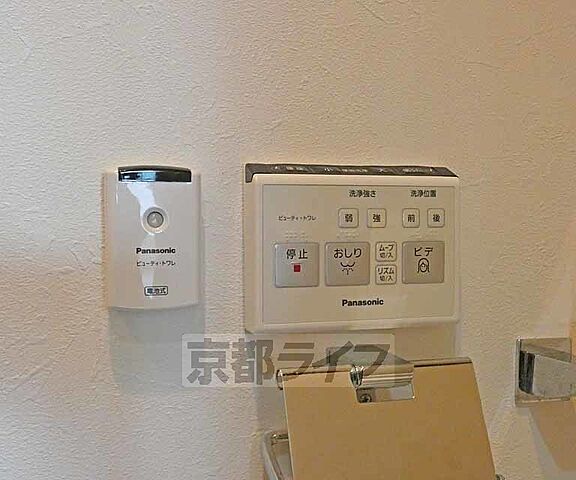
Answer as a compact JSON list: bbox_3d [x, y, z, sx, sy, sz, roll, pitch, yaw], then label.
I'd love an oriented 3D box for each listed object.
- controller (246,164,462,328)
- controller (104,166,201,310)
[{"bbox_3d":[0.048,0.004,0.453,0.156,0.118,0.027,-1,4,-10],"label":"controller"},{"bbox_3d":[-0.095,-0.002,0.428,0.064,0.098,0.025,-1,4,-10],"label":"controller"}]

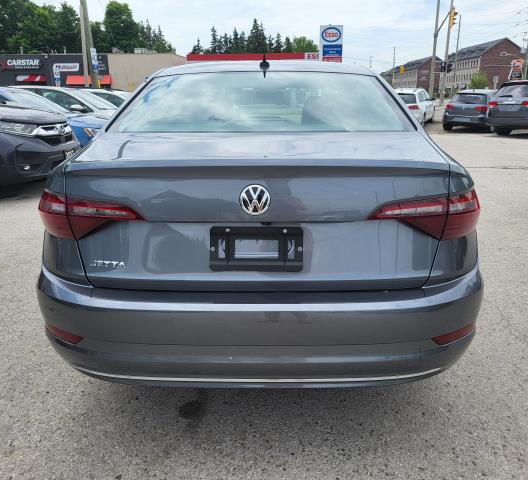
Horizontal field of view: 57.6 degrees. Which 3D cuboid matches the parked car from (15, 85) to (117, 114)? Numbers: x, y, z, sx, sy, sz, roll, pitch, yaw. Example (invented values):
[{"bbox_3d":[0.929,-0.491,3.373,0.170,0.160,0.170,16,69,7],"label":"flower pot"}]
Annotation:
[{"bbox_3d":[-4.800,-2.968,11.741,4.500,1.460,1.790,1,17,3],"label":"parked car"}]

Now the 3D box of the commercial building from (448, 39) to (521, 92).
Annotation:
[{"bbox_3d":[59.100,-46.328,133.843,11.600,14.800,34.000,1,17,2],"label":"commercial building"}]

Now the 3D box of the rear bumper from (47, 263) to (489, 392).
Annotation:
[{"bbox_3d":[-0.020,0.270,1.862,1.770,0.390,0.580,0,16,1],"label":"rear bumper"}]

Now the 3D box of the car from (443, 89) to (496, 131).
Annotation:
[{"bbox_3d":[8.478,-4.921,18.350,1.800,1.475,4.300,14,22,40],"label":"car"}]

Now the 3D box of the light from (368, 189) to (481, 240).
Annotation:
[{"bbox_3d":[0.590,-0.093,1.762,0.480,0.155,0.300,0,17,1],"label":"light"}]

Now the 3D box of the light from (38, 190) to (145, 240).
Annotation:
[{"bbox_3d":[-0.645,-0.093,1.762,0.480,0.155,0.300,0,17,1],"label":"light"}]

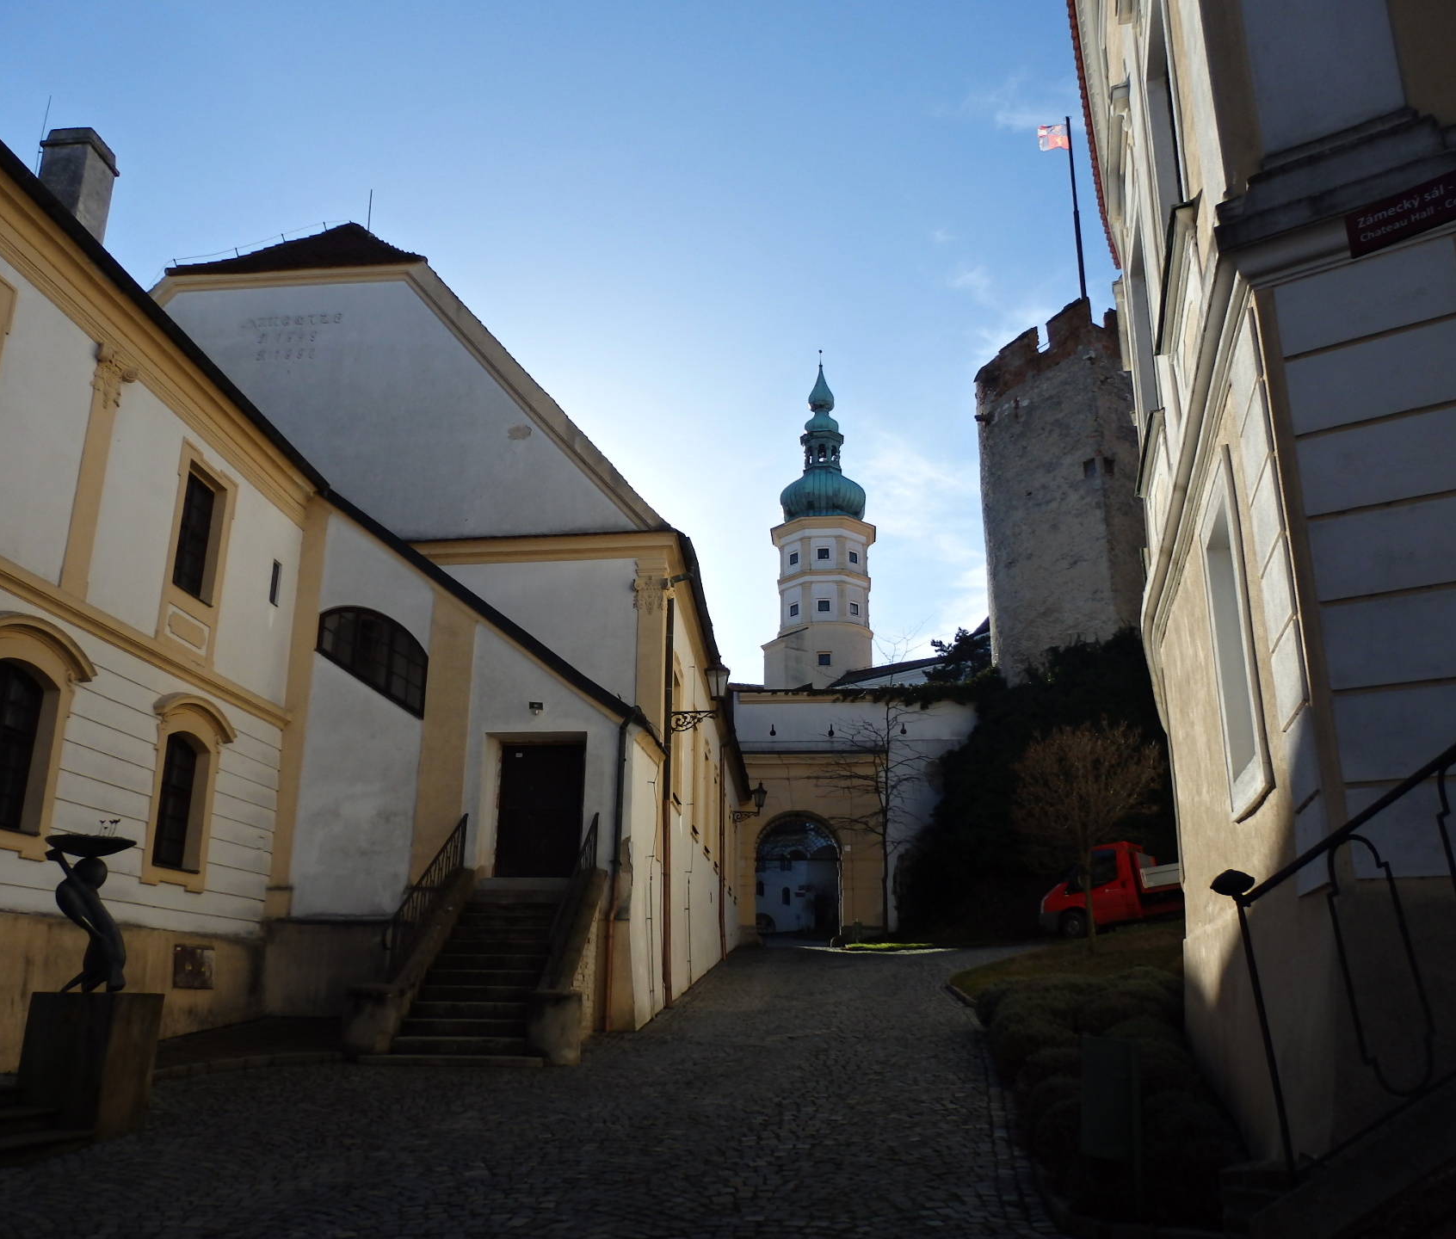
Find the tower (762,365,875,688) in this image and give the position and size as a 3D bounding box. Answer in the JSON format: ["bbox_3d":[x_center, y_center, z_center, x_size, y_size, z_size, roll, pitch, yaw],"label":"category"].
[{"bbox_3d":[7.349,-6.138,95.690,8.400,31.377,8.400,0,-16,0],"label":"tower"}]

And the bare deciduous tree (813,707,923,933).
[{"bbox_3d":[5.544,7.324,45.867,4.200,9.300,3.800,-2,-17,5],"label":"bare deciduous tree"}]

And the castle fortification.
[{"bbox_3d":[17.476,-4.416,58.687,9.800,18.910,10.200,-5,-17,16],"label":"castle fortification"}]

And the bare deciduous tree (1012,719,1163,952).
[{"bbox_3d":[6.829,4.043,22.588,2.800,4.430,2.750,0,-16,0],"label":"bare deciduous tree"}]

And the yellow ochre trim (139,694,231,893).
[{"bbox_3d":[-6.519,2.083,14.375,0.250,2.250,1.680,-1,-17,3],"label":"yellow ochre trim"}]

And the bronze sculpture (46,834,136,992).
[{"bbox_3d":[-4.993,2.275,9.334,0.640,1.220,0.620,-1,-17,3],"label":"bronze sculpture"}]

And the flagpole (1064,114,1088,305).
[{"bbox_3d":[18.329,-21.752,62.713,0.200,11.900,0.200,-2,-17,5],"label":"flagpole"}]

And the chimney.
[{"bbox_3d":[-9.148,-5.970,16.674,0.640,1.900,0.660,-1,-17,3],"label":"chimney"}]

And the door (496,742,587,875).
[{"bbox_3d":[-2.700,2.759,17.207,1.280,1.940,0.100,-2,-17,5],"label":"door"}]

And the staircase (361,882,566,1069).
[{"bbox_3d":[-2.805,4.220,14.660,2.250,2.200,3.200,-2,-17,5],"label":"staircase"}]

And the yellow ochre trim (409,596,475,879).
[{"bbox_3d":[-4.146,1.617,17.322,0.680,4.350,0.120,-2,-17,5],"label":"yellow ochre trim"}]

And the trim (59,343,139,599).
[{"bbox_3d":[-6.573,-1.584,12.592,0.180,2.800,0.650,-1,-17,4],"label":"trim"}]

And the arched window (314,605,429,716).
[{"bbox_3d":[-5.262,0.648,17.696,1.708,1.657,0.200,-1,-17,3],"label":"arched window"}]

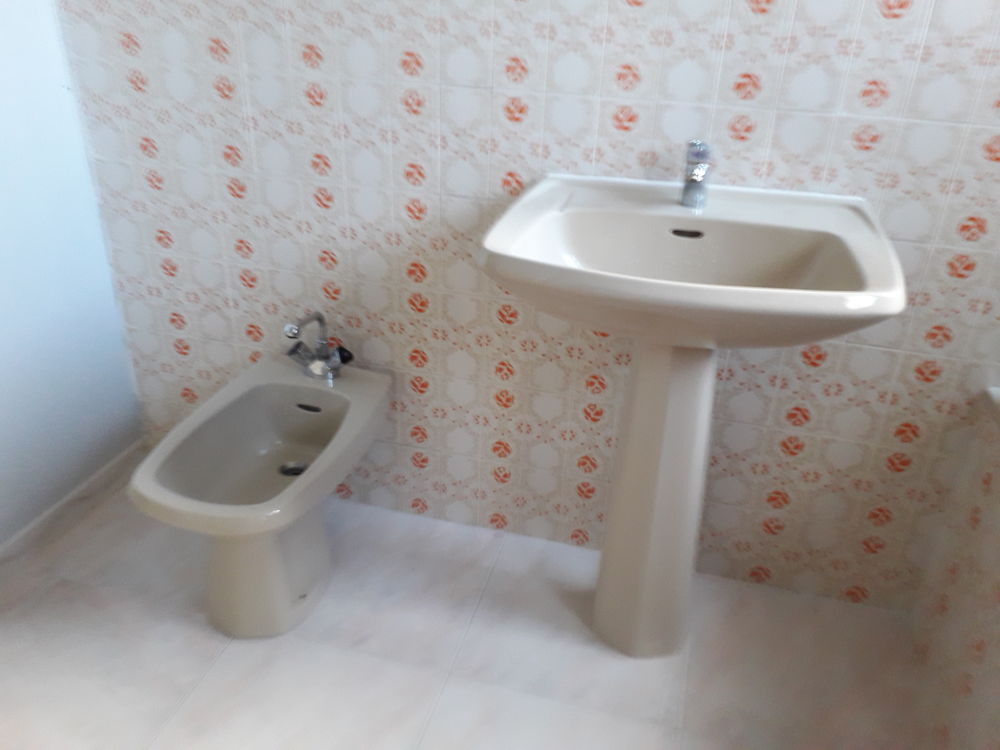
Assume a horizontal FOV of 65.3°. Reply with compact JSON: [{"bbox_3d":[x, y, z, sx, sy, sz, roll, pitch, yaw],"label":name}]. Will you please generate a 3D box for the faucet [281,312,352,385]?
[{"bbox_3d":[-0.400,-0.054,1.666,0.155,0.167,0.145,9,28,13],"label":"faucet"}]

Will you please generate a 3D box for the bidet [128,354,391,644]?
[{"bbox_3d":[-0.460,0.270,1.625,0.383,0.382,0.572,9,28,13],"label":"bidet"}]

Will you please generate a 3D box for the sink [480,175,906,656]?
[{"bbox_3d":[0.280,0.149,1.390,0.587,0.862,0.480,9,28,13],"label":"sink"}]

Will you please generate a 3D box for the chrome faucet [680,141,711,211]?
[{"bbox_3d":[0.331,-0.332,1.297,0.046,0.120,0.117,9,28,13],"label":"chrome faucet"}]

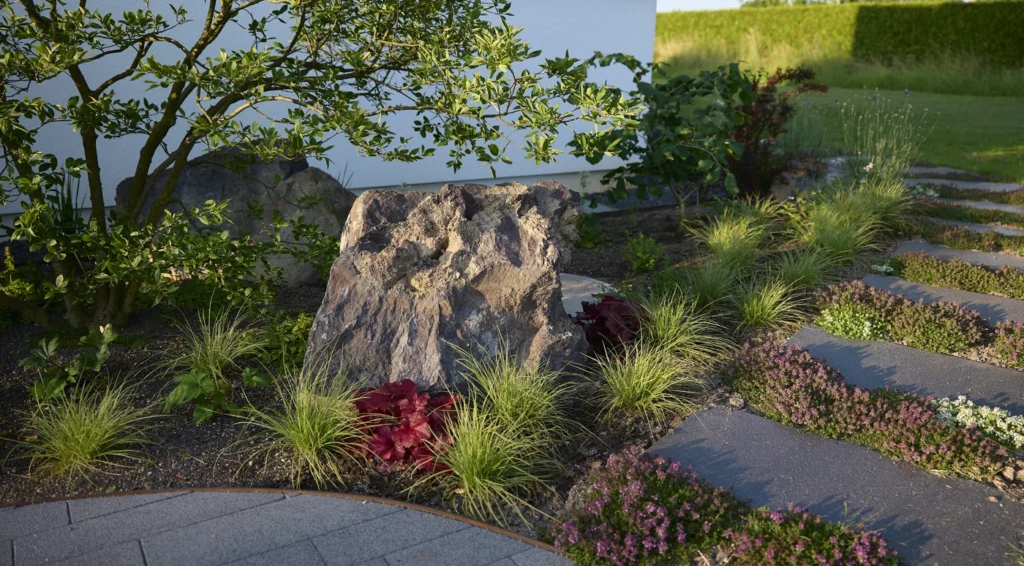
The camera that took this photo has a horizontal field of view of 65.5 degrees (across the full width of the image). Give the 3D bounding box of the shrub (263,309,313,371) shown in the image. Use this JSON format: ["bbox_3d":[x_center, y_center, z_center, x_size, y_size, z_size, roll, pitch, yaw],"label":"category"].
[{"bbox_3d":[-0.838,0.218,3.012,0.205,0.200,0.205,-4,17,-16],"label":"shrub"}]

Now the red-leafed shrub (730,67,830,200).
[{"bbox_3d":[2.239,-1.287,6.805,0.792,1.072,0.752,6,17,17],"label":"red-leafed shrub"}]

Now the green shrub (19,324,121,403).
[{"bbox_3d":[-1.523,0.275,2.744,0.298,0.216,0.298,-8,19,-29],"label":"green shrub"}]

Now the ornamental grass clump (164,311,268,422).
[{"bbox_3d":[-0.946,0.222,2.539,0.340,0.300,0.330,-5,19,-21],"label":"ornamental grass clump"}]

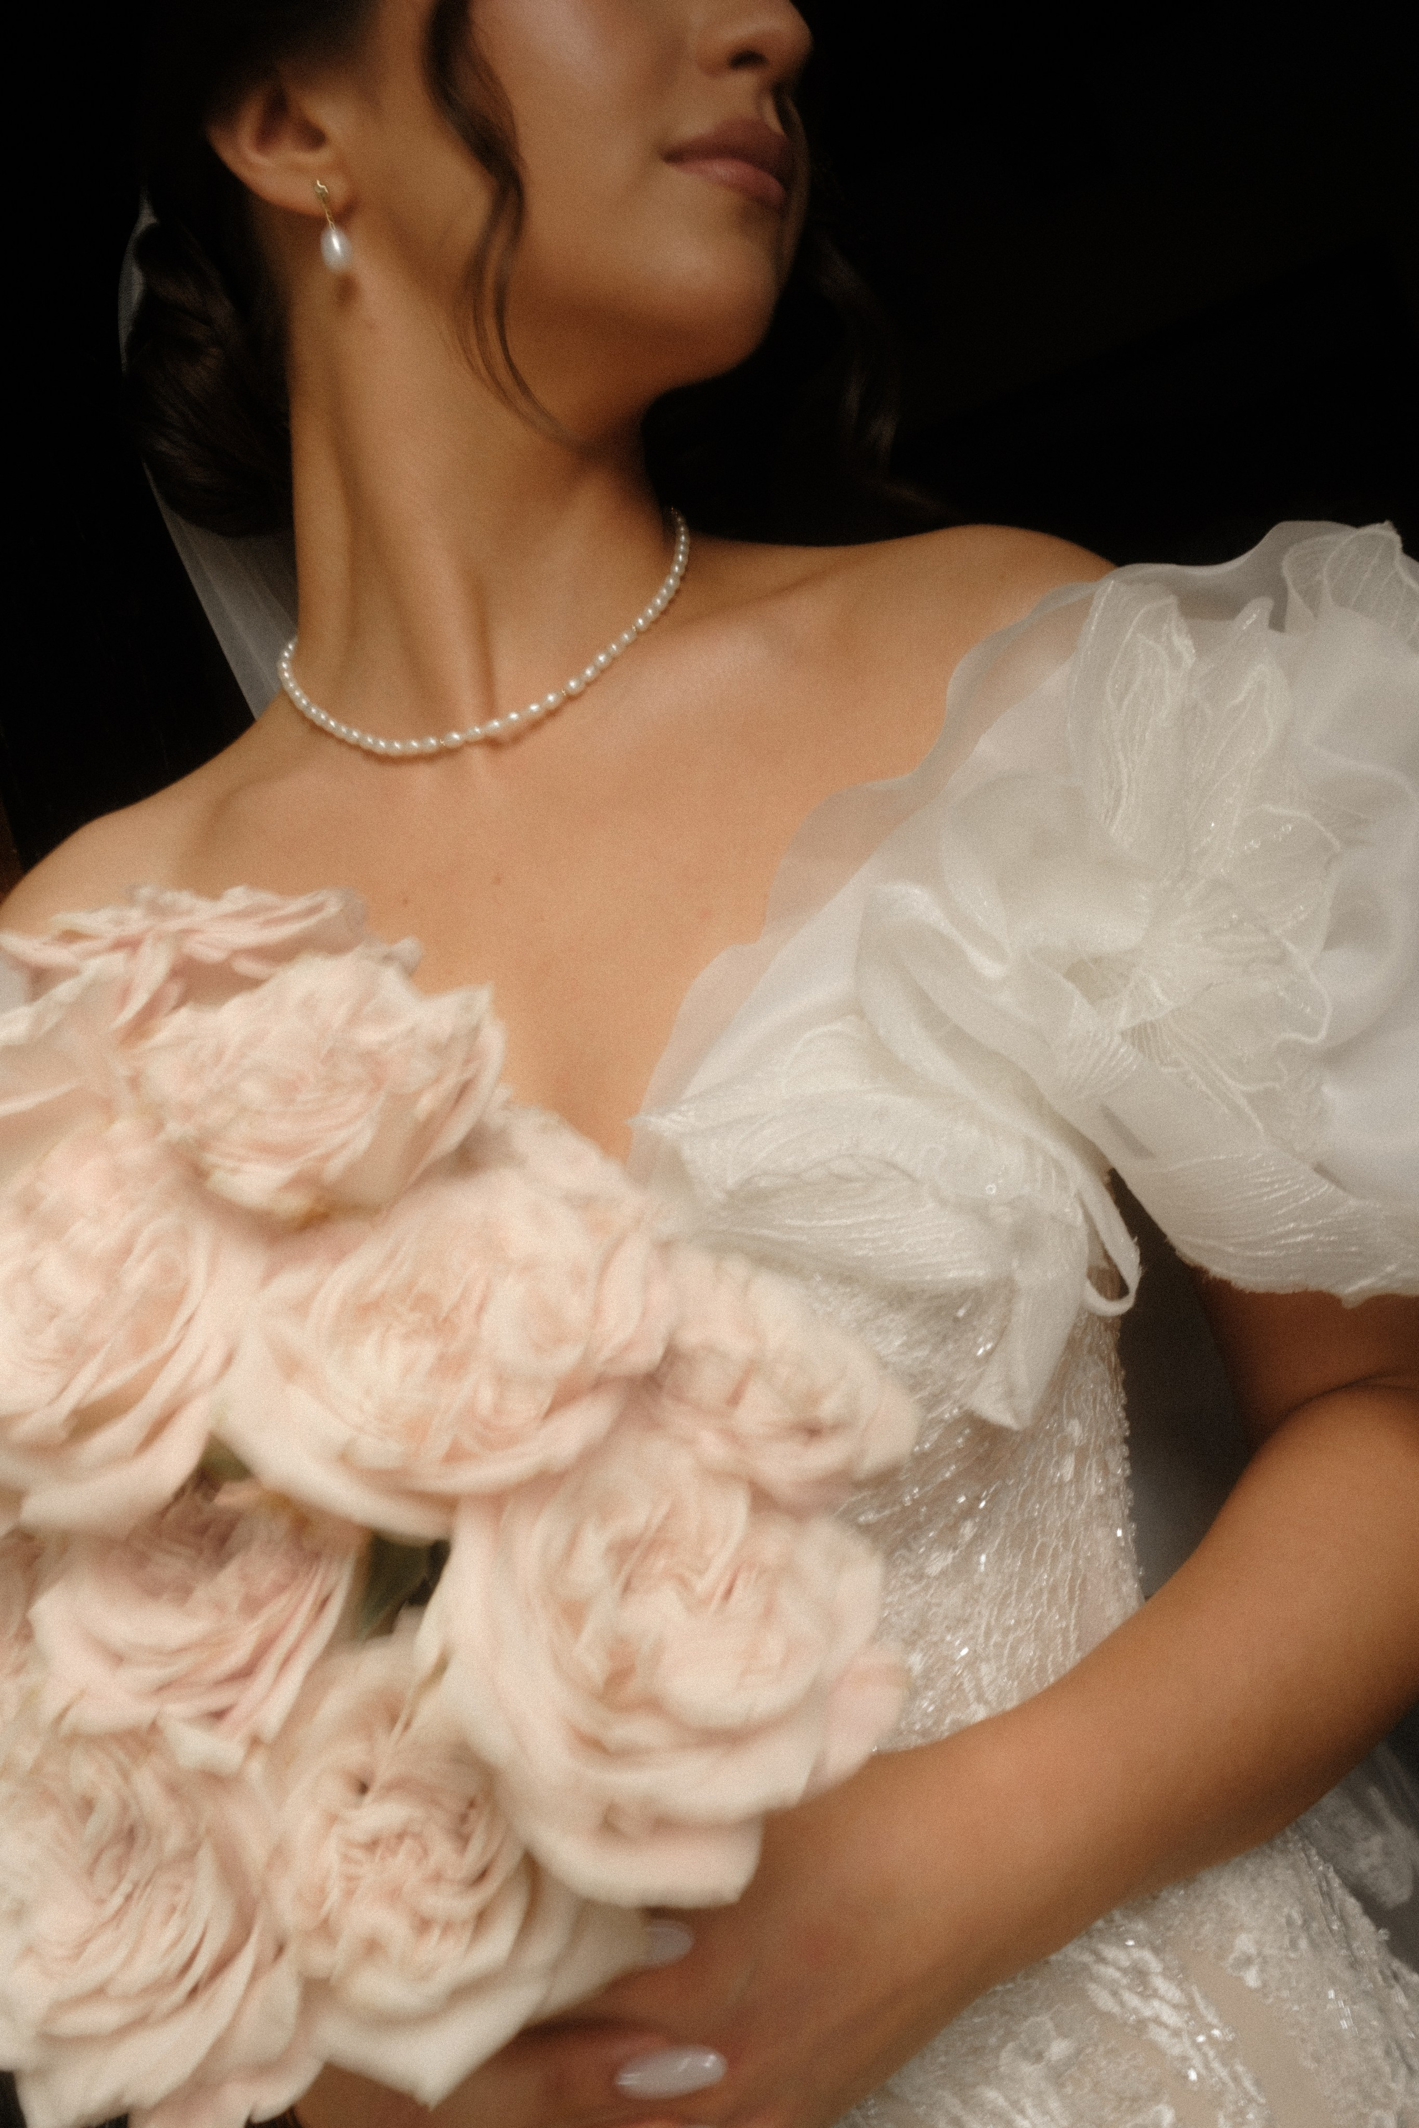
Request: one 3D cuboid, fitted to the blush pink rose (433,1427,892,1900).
[{"bbox_3d":[-0.010,0.126,0.435,0.100,0.100,0.065,2,-27,-7],"label":"blush pink rose"}]

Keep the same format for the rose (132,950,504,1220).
[{"bbox_3d":[-0.087,0.005,0.460,0.078,0.070,0.052,-2,-37,6],"label":"rose"}]

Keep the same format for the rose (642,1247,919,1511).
[{"bbox_3d":[0.015,0.072,0.475,0.072,0.066,0.055,5,-10,-17],"label":"rose"}]

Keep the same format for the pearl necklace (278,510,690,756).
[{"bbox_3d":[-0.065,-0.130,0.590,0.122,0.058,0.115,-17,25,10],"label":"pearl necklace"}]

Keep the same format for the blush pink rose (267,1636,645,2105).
[{"bbox_3d":[-0.052,0.167,0.430,0.082,0.094,0.062,1,-27,-2],"label":"blush pink rose"}]

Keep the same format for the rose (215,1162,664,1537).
[{"bbox_3d":[-0.057,0.060,0.445,0.095,0.086,0.065,2,-22,-6],"label":"rose"}]

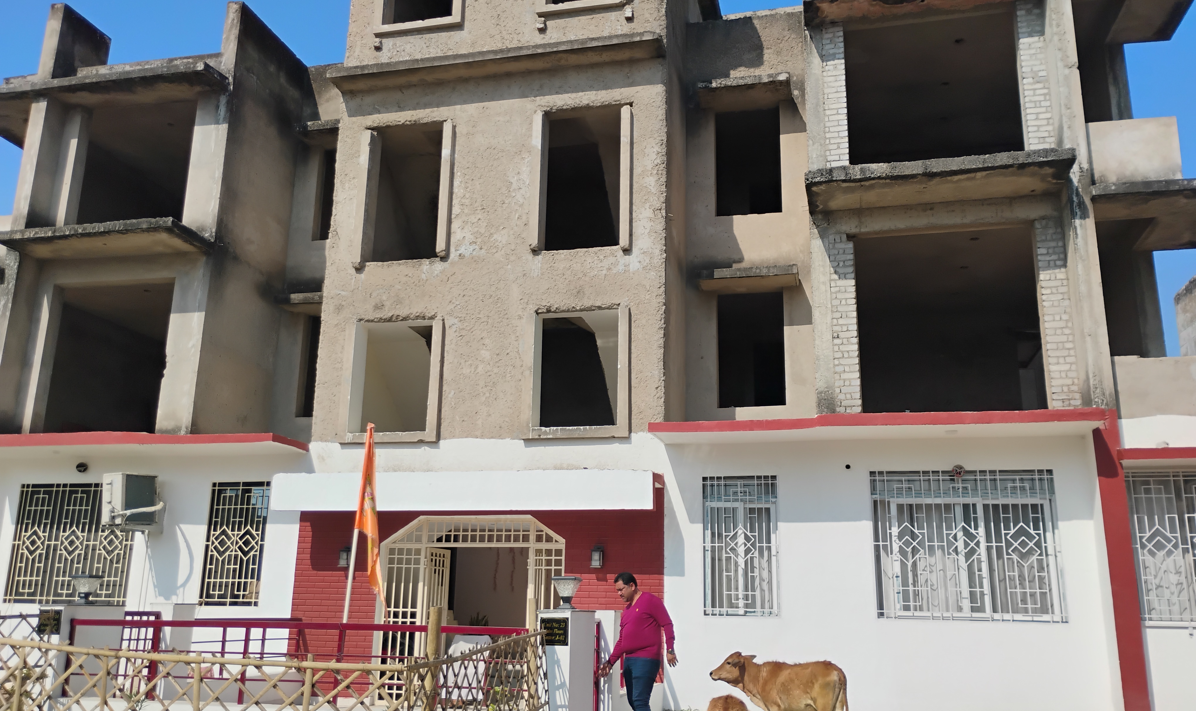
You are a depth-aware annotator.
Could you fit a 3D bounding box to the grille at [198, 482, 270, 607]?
[{"bbox_3d":[-5.170,2.674,13.808,0.929,1.735,0.052,-2,-14,14],"label":"grille"}]

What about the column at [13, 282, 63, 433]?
[{"bbox_3d":[-8.951,0.118,15.550,0.311,2.531,0.252,-2,-14,14],"label":"column"}]

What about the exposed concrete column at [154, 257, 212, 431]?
[{"bbox_3d":[-6.393,-0.063,15.153,0.604,2.867,0.301,-2,-15,13],"label":"exposed concrete column"}]

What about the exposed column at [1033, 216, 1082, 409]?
[{"bbox_3d":[5.794,-0.471,12.261,0.362,2.632,0.244,-2,-15,13],"label":"exposed column"}]

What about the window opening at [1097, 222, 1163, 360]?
[{"bbox_3d":[6.530,-0.736,11.837,0.675,1.840,0.307,-2,-15,13],"label":"window opening"}]

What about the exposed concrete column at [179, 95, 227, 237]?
[{"bbox_3d":[-6.355,-3.052,15.927,0.620,2.519,0.301,-2,-15,13],"label":"exposed concrete column"}]

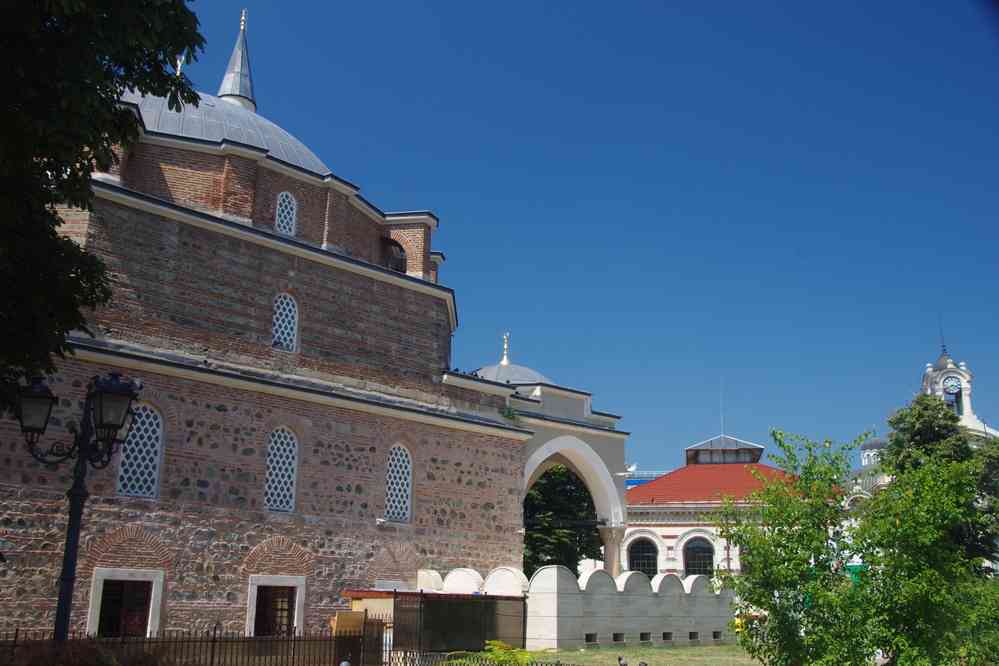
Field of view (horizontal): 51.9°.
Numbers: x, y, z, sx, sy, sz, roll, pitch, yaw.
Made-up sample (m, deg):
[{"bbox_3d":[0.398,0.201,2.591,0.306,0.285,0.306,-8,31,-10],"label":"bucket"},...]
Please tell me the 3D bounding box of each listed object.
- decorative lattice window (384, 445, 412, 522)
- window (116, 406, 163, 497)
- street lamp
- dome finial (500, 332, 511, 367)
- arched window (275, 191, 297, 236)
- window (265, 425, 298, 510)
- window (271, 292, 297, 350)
[{"bbox_3d":[-3.153,4.702,32.212,1.060,2.390,0.220,16,-22,-43],"label":"decorative lattice window"},{"bbox_3d":[-9.246,3.017,26.405,1.100,2.390,0.220,16,-22,-43],"label":"window"},{"bbox_3d":[-4.553,2.580,10.589,1.300,4.200,1.270,7,-18,-21],"label":"street lamp"},{"bbox_3d":[0.259,0.684,42.170,0.320,1.440,0.320,16,-22,-43],"label":"dome finial"},{"bbox_3d":[-6.669,-3.717,32.039,0.700,1.480,0.220,16,-22,-43],"label":"arched window"},{"bbox_3d":[-6.212,3.862,29.296,1.060,2.430,0.220,16,-22,-43],"label":"window"},{"bbox_3d":[-6.425,-0.351,30.826,0.850,1.790,0.220,16,-22,-43],"label":"window"}]

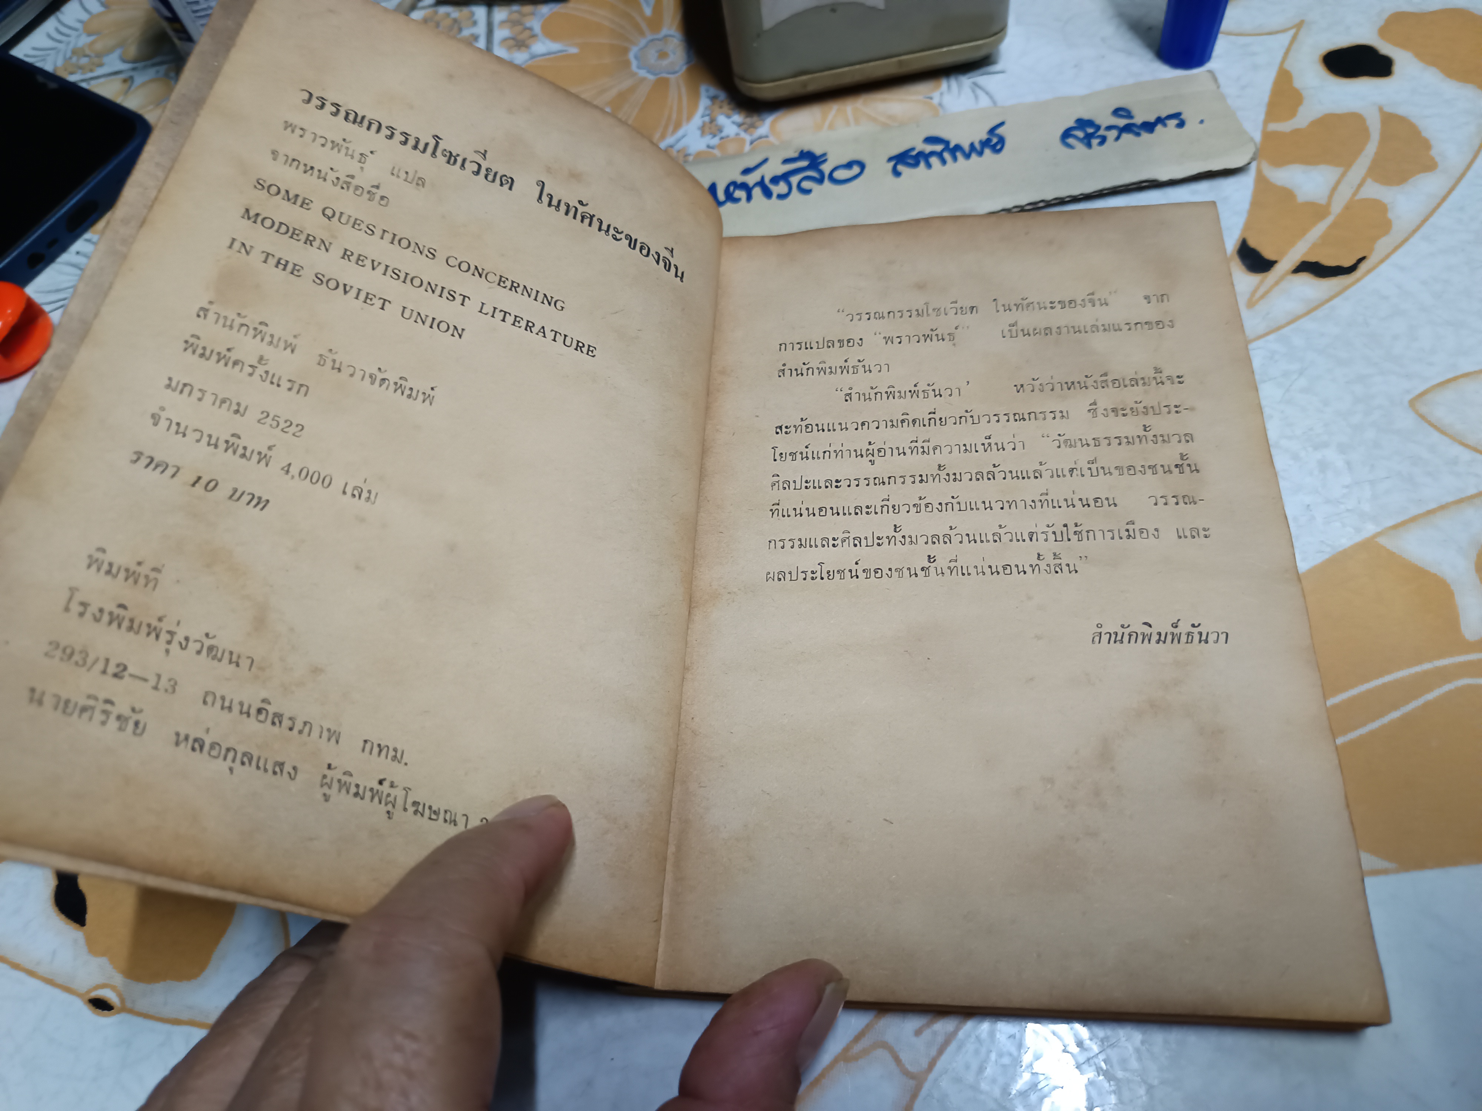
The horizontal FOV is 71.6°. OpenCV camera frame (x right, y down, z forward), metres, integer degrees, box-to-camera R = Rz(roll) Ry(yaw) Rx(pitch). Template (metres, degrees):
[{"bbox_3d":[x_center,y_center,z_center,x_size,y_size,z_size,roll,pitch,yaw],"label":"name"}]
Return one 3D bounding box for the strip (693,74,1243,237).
[{"bbox_3d":[0.045,-0.102,0.279,0.172,0.004,0.038,-8,62,5],"label":"strip"}]

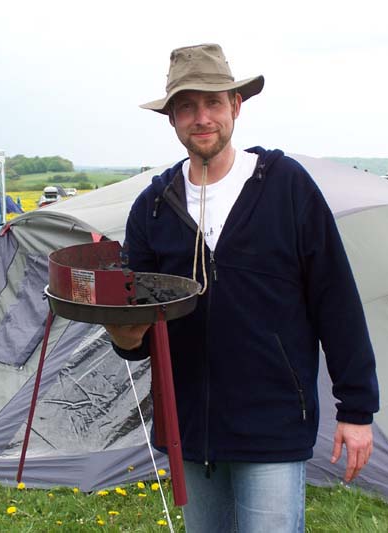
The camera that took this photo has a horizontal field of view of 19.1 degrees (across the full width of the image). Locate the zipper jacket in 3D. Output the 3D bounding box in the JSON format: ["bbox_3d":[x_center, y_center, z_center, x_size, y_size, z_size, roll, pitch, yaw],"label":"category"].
[{"bbox_3d":[0.112,0.095,2.820,0.620,0.770,0.420,2,5,20],"label":"zipper jacket"}]

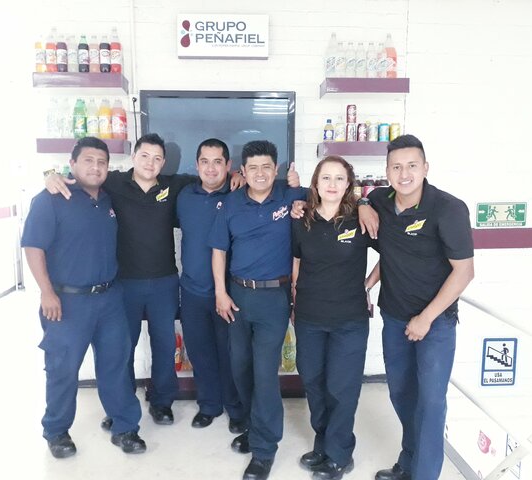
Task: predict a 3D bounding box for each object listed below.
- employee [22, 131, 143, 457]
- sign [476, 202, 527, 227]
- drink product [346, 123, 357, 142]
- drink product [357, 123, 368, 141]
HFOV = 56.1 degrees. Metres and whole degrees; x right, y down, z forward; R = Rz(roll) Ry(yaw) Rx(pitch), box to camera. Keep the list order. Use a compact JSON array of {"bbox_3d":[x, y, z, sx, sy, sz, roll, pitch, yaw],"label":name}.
[{"bbox_3d":[-0.977,0.332,2.674,0.600,1.739,0.400,-3,7,-25],"label":"employee"},{"bbox_3d":[1.750,-0.187,3.705,0.372,0.178,0.012,0,7,-3],"label":"sign"},{"bbox_3d":[0.572,-0.711,3.338,0.066,0.122,0.066,0,6,-4],"label":"drink product"},{"bbox_3d":[0.661,-0.727,3.413,0.066,0.122,0.066,0,7,-3],"label":"drink product"}]

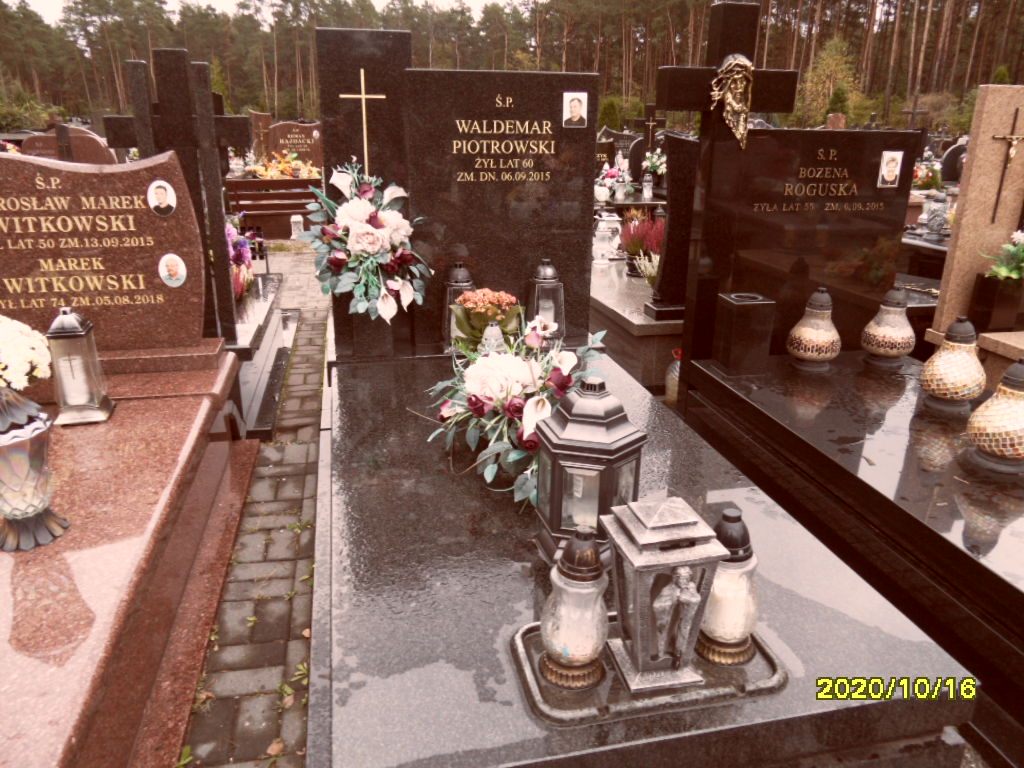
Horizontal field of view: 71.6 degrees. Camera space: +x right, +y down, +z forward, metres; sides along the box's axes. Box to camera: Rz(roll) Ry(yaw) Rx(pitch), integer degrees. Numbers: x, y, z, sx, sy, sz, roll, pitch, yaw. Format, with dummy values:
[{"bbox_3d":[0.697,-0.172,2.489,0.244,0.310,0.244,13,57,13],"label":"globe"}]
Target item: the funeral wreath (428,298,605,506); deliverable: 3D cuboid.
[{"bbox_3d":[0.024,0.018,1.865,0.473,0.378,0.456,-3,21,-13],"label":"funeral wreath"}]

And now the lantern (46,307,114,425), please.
[{"bbox_3d":[-1.393,-0.070,2.261,0.158,0.349,0.160,-4,21,-13],"label":"lantern"}]

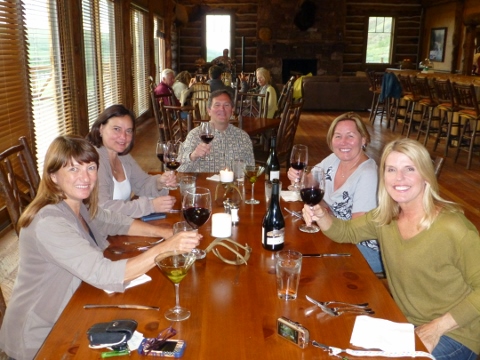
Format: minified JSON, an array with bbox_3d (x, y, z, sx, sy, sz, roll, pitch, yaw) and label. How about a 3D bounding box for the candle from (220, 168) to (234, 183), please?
[{"bbox_3d":[-0.071,-0.017,2.600,0.076,0.055,0.076,0,15,-1],"label":"candle"}]

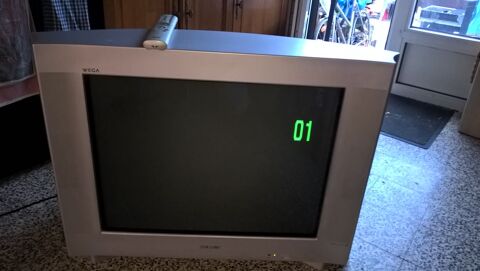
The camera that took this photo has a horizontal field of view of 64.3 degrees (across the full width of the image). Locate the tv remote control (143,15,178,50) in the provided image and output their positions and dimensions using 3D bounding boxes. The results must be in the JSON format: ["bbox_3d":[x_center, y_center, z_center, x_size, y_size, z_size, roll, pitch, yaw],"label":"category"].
[{"bbox_3d":[-0.174,-0.236,0.863,0.047,0.020,0.222,2,29,-4],"label":"tv remote control"}]

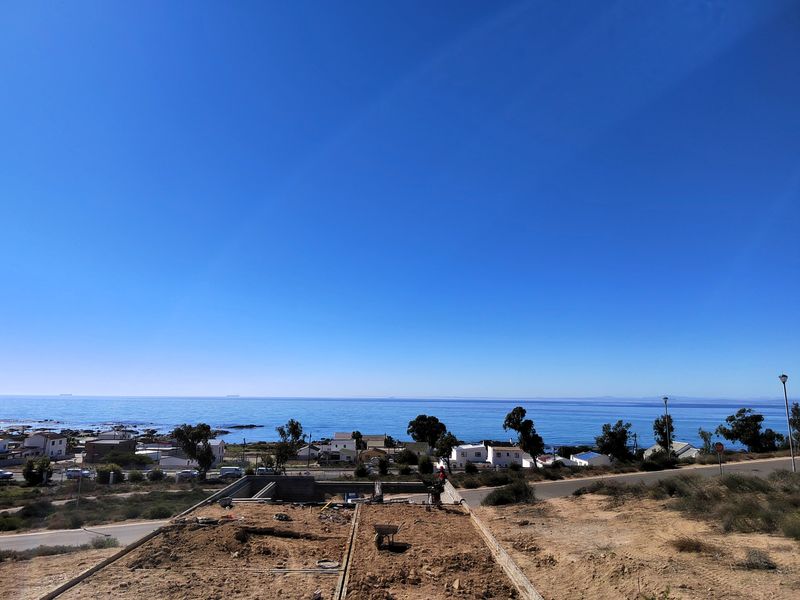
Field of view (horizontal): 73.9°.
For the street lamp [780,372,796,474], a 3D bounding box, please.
[{"bbox_3d":[26.350,8.397,36.033,0.520,6.600,0.520,1,-10,0],"label":"street lamp"}]

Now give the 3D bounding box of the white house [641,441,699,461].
[{"bbox_3d":[74.688,42.420,146.906,9.000,5.500,11.000,5,-11,-22],"label":"white house"}]

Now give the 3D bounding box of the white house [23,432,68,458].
[{"bbox_3d":[-105.941,43.666,158.981,6.700,6.900,9.000,1,-10,0],"label":"white house"}]

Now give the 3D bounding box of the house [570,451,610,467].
[{"bbox_3d":[47.617,39.908,132.056,6.800,4.000,11.500,1,-10,0],"label":"house"}]

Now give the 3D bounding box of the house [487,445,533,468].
[{"bbox_3d":[28.109,40.388,136.499,9.700,5.600,8.500,0,-10,3],"label":"house"}]

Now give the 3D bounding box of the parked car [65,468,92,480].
[{"bbox_3d":[-64.432,35.018,106.775,4.200,1.650,1.750,1,-10,0],"label":"parked car"}]

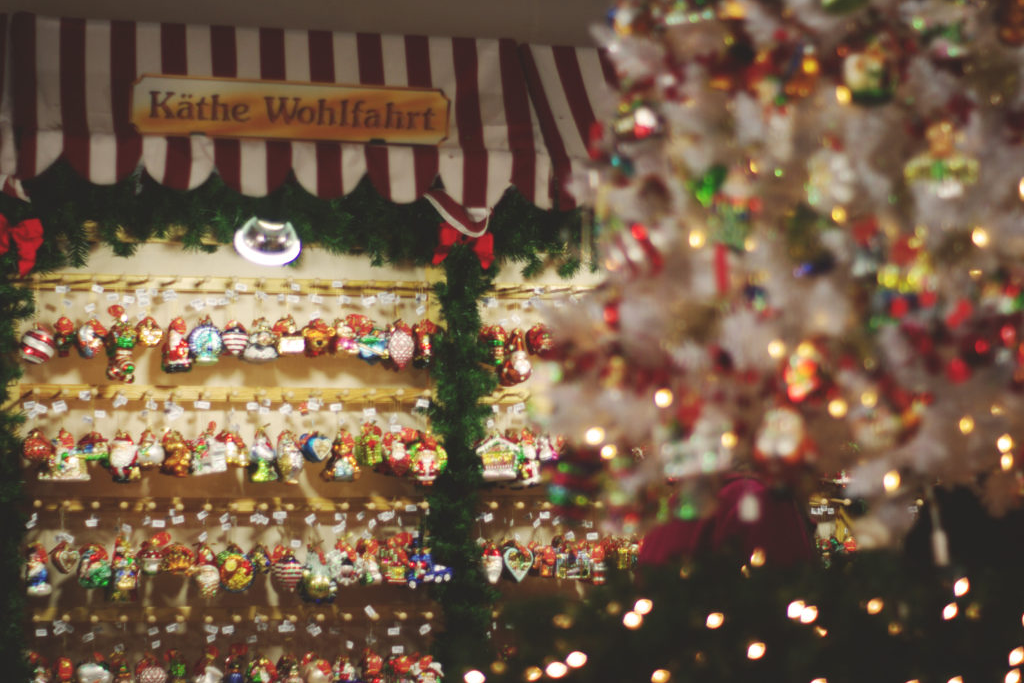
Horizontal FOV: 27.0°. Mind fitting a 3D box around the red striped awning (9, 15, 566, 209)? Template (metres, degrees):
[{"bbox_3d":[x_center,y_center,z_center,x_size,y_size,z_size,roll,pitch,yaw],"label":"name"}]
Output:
[{"bbox_3d":[-0.464,-0.467,4.280,1.055,0.404,0.260,1,-5,-11],"label":"red striped awning"}]

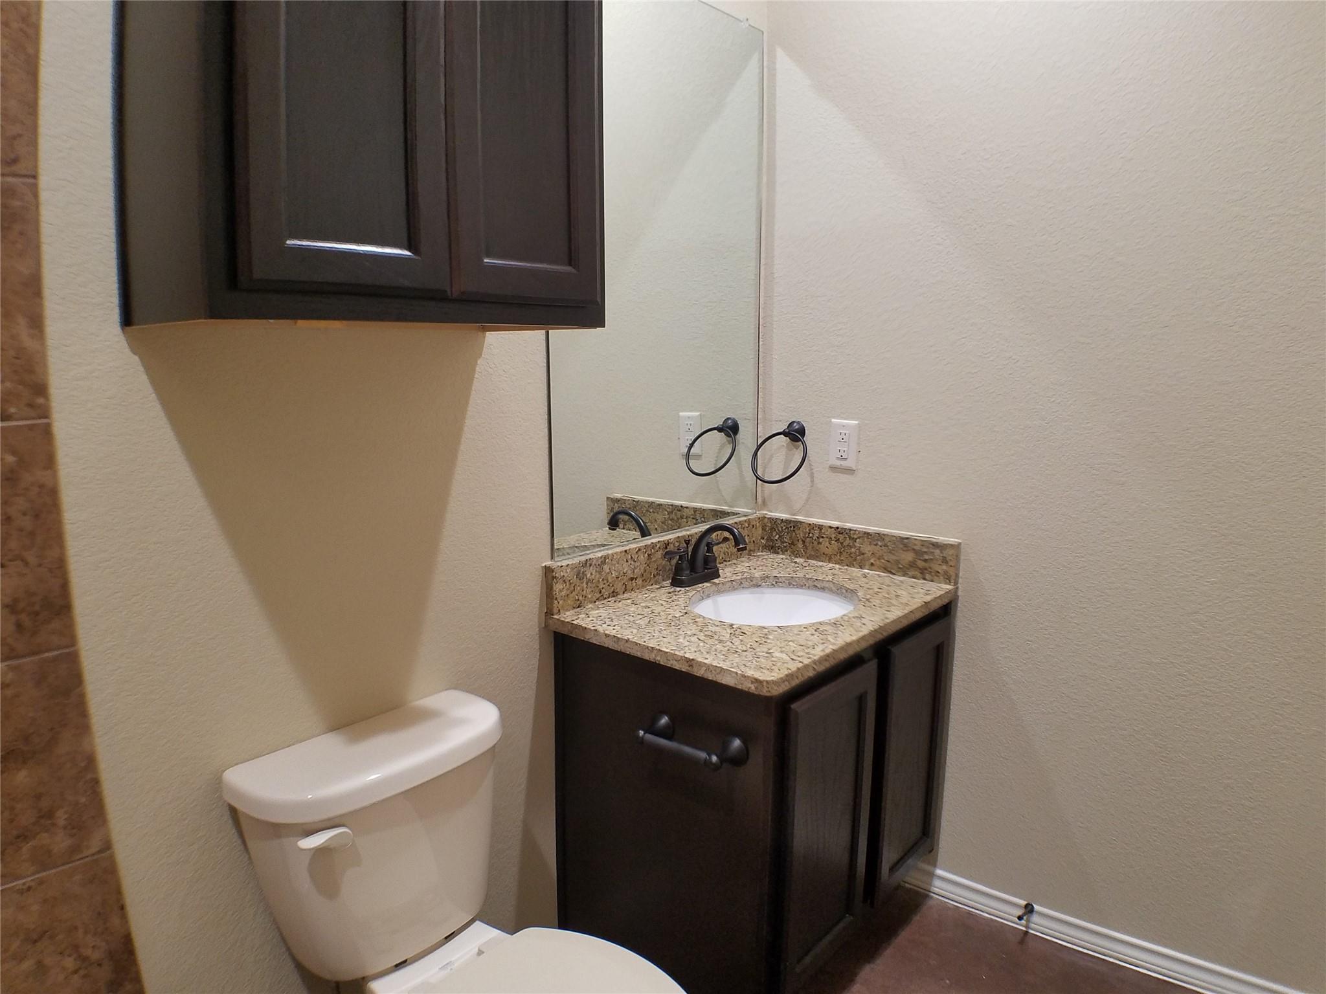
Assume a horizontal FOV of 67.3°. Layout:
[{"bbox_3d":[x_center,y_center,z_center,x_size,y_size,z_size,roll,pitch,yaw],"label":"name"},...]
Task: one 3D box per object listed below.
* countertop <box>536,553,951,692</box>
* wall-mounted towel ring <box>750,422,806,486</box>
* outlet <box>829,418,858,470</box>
[{"bbox_3d":[0.220,0.242,2.188,0.559,0.030,0.774,9,14,40],"label":"countertop"},{"bbox_3d":[0.301,-0.109,2.486,0.149,0.143,0.124,9,14,40],"label":"wall-mounted towel ring"},{"bbox_3d":[0.442,-0.127,2.437,0.071,0.115,0.010,9,14,40],"label":"outlet"}]

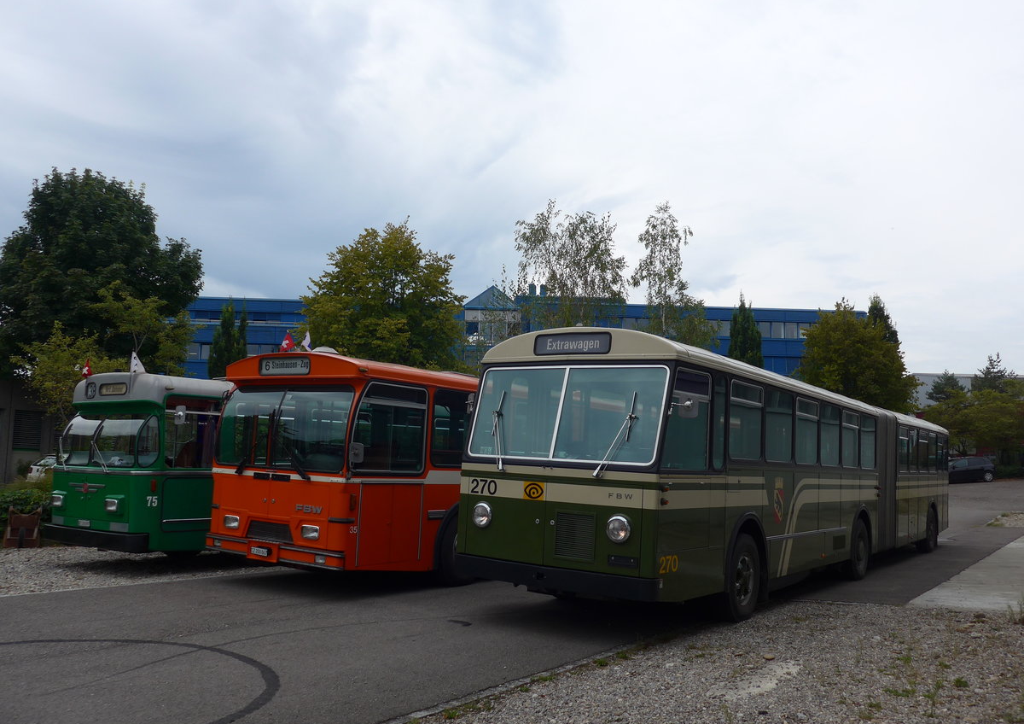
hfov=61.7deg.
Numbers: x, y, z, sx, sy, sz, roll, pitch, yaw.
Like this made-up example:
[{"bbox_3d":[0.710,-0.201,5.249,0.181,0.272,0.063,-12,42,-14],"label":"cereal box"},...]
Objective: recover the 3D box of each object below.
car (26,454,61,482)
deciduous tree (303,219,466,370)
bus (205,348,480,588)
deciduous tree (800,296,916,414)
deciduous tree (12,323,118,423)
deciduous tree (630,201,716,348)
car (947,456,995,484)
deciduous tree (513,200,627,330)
[{"bbox_3d":[-18.046,4.729,36.500,4.200,1.460,1.720,7,-7,-40],"label":"car"},{"bbox_3d":[-5.749,-0.552,38.209,7.169,11.810,7.169,3,-6,-9],"label":"deciduous tree"},{"bbox_3d":[0.615,2.056,15.748,2.520,2.970,12.500,-2,-8,35],"label":"bus"},{"bbox_3d":[19.574,1.779,49.123,6.668,10.880,6.668,0,-6,22],"label":"deciduous tree"},{"bbox_3d":[-14.124,1.468,26.935,3.282,5.430,3.282,5,-6,-27],"label":"deciduous tree"},{"bbox_3d":[7.805,-0.915,42.309,4.232,14.290,4.232,1,-6,10],"label":"deciduous tree"},{"bbox_3d":[26.076,6.334,50.500,3.950,1.490,1.720,1,-6,15],"label":"car"},{"bbox_3d":[2.789,-1.046,42.305,5.764,14.190,5.764,2,-6,4],"label":"deciduous tree"}]

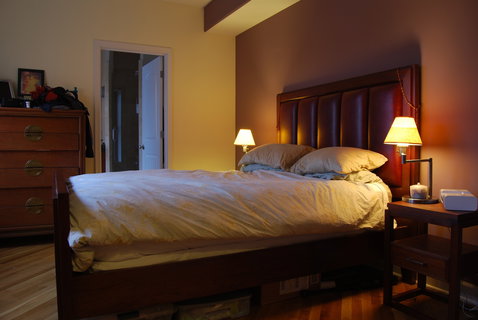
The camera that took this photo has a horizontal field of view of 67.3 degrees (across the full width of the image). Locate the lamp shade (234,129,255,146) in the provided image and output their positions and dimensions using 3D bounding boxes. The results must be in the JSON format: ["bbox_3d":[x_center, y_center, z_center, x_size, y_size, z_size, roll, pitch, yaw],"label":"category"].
[{"bbox_3d":[0.056,-0.238,3.825,0.222,0.170,0.222,0,2,0],"label":"lamp shade"}]

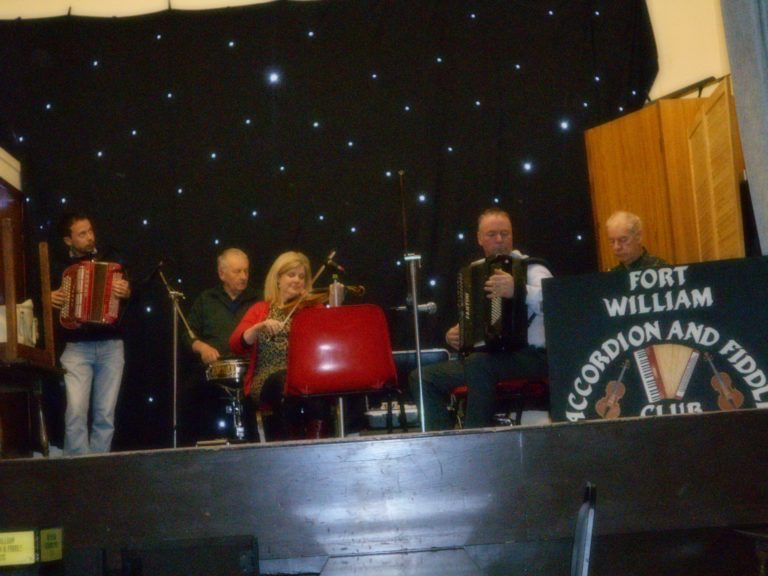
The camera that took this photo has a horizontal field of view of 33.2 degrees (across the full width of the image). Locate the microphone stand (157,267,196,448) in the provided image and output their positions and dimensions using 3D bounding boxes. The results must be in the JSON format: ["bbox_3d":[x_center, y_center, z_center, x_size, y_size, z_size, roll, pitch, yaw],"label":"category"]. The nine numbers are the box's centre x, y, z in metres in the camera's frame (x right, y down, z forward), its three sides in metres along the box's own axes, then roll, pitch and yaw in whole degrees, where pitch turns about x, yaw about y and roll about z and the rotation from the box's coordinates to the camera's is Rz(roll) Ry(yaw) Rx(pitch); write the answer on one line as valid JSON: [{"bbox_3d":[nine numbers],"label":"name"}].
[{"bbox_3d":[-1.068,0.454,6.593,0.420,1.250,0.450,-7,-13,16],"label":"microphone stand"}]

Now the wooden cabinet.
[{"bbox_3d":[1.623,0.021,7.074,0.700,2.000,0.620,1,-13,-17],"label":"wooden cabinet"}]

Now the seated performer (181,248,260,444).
[{"bbox_3d":[-0.823,0.421,6.578,0.560,1.280,0.750,2,-14,-23],"label":"seated performer"}]

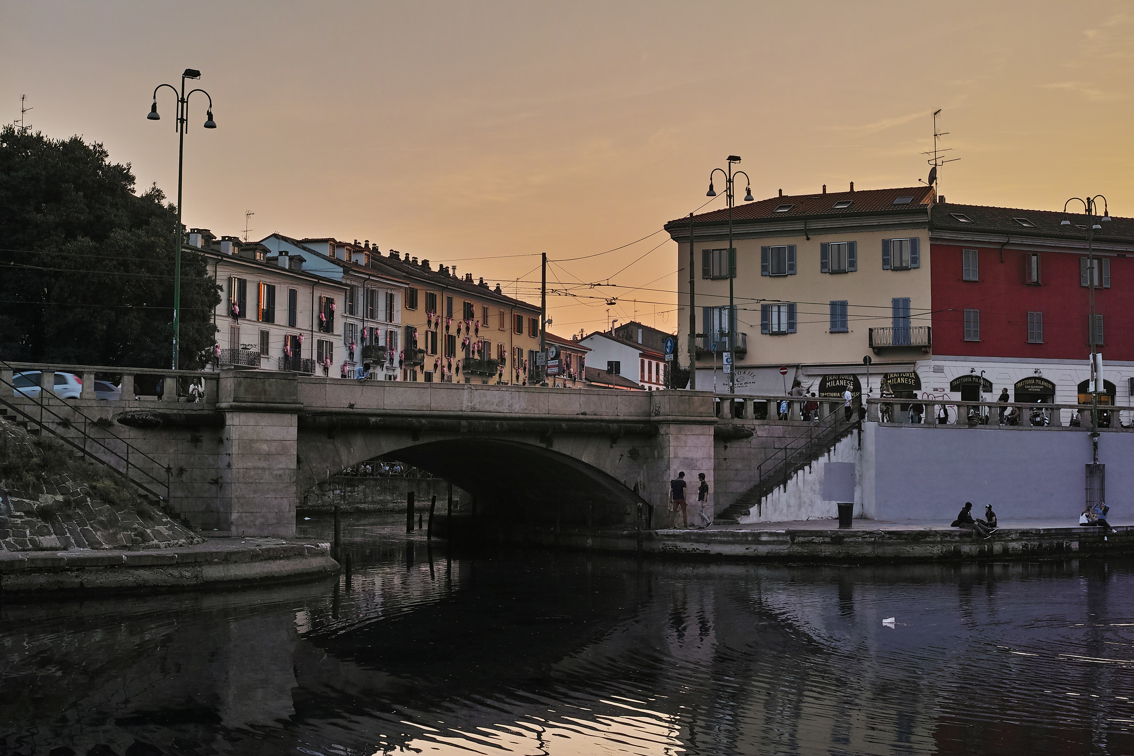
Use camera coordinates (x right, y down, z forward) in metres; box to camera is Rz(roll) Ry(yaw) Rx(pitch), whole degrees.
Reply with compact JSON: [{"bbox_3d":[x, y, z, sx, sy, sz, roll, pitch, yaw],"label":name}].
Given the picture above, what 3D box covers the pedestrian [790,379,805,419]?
[{"bbox_3d":[8.816,0.943,54.200,0.380,1.700,0.500,-1,-4,18],"label":"pedestrian"}]

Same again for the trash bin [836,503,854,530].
[{"bbox_3d":[8.648,4.307,44.065,0.520,0.810,0.520,0,-4,0],"label":"trash bin"}]

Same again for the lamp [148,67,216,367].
[{"bbox_3d":[-11.315,-4.125,41.400,1.950,9.950,0.450,2,-5,-27],"label":"lamp"}]

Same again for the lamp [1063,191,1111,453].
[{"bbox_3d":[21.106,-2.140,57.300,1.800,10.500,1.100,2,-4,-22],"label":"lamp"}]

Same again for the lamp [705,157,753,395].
[{"bbox_3d":[6.176,-3.407,53.600,1.950,10.050,0.450,2,-5,-27],"label":"lamp"}]

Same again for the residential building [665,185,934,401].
[{"bbox_3d":[14.166,-3.394,81.395,14.400,14.190,10.600,-1,-4,21],"label":"residential building"}]

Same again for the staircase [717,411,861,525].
[{"bbox_3d":[7.475,3.082,47.898,5.500,3.720,1.500,3,-5,-33],"label":"staircase"}]

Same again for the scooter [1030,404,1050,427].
[{"bbox_3d":[19.268,1.535,57.800,0.750,1.120,1.800,0,-4,9],"label":"scooter"}]

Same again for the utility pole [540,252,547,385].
[{"bbox_3d":[-1.014,-1.585,61.398,0.260,7.800,0.260,0,-4,0],"label":"utility pole"}]

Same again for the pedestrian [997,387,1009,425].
[{"bbox_3d":[17.457,1.208,56.600,0.500,1.620,0.480,2,-4,-22],"label":"pedestrian"}]

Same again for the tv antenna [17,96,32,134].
[{"bbox_3d":[-35.734,-17.349,93.416,1.100,2.800,1.100,0,-4,0],"label":"tv antenna"}]

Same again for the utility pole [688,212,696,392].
[{"bbox_3d":[4.609,-2.225,52.036,0.260,7.800,0.260,0,-4,0],"label":"utility pole"}]

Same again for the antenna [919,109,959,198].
[{"bbox_3d":[20.870,-12.627,79.500,2.000,4.950,1.400,-3,-5,38],"label":"antenna"}]

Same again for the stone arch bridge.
[{"bbox_3d":[-8.930,2.751,46.436,22.430,4.550,17.000,3,-5,-33],"label":"stone arch bridge"}]

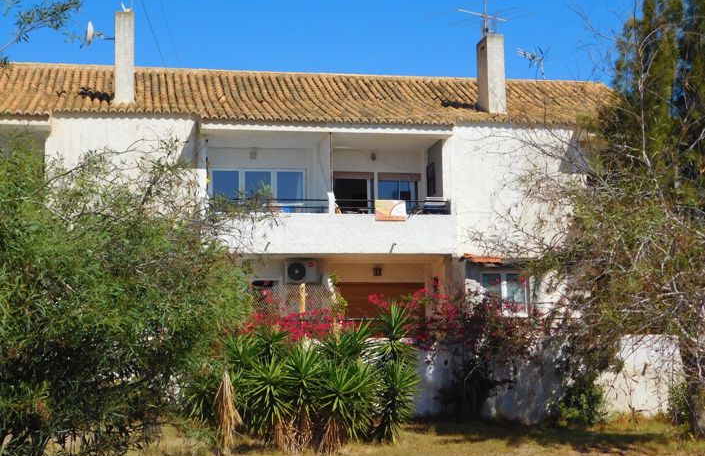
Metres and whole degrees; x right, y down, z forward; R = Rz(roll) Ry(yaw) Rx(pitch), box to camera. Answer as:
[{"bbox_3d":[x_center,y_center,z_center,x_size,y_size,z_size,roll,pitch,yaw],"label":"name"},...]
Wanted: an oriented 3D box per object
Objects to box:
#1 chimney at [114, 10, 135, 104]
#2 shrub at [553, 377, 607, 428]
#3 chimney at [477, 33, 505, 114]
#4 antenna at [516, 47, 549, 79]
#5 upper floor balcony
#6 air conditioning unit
[{"bbox_3d":[-5.421,-3.955,28.576,0.445,2.220,0.800,0,-6,-12],"label":"chimney"},{"bbox_3d":[4.405,3.306,23.213,0.900,0.930,0.800,0,-6,-12],"label":"shrub"},{"bbox_3d":[3.538,-3.791,30.534,0.450,1.970,0.820,0,-6,-12],"label":"chimney"},{"bbox_3d":[5.294,-4.868,35.323,0.600,0.920,1.200,-5,-7,39],"label":"antenna"},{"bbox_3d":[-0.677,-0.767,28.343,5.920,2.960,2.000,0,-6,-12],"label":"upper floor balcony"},{"bbox_3d":[-1.170,1.036,28.364,0.780,0.560,0.300,0,-6,-12],"label":"air conditioning unit"}]

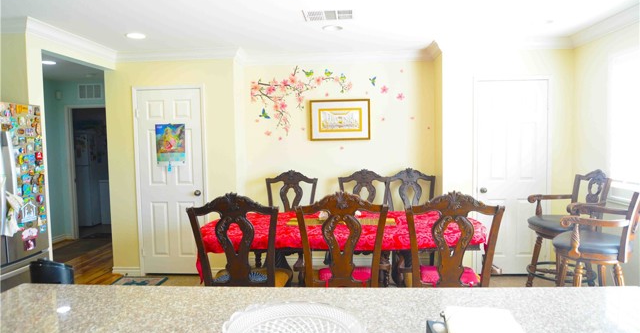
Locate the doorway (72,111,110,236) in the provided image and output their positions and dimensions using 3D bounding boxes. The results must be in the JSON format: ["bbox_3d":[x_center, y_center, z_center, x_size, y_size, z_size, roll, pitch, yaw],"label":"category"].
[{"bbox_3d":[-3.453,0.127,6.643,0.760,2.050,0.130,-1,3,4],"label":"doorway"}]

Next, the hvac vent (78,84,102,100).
[{"bbox_3d":[-3.486,-1.136,6.473,0.370,0.232,0.025,-1,3,4],"label":"hvac vent"}]

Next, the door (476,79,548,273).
[{"bbox_3d":[2.021,0.144,4.505,0.740,2.050,0.060,-1,3,4],"label":"door"}]

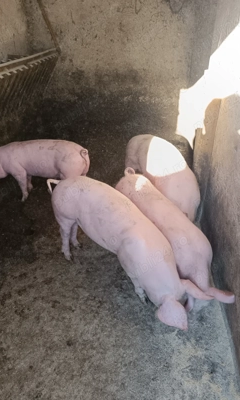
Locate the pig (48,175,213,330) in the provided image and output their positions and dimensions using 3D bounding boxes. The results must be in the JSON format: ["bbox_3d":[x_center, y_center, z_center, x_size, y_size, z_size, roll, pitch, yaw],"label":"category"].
[{"bbox_3d":[0.000,0.254,1.810,0.360,0.600,1.130,-25,39,-35],"label":"pig"}]

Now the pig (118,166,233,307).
[{"bbox_3d":[0.270,0.217,1.892,0.330,0.580,1.100,-17,35,-25],"label":"pig"}]

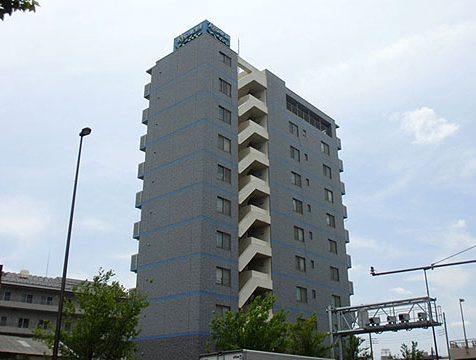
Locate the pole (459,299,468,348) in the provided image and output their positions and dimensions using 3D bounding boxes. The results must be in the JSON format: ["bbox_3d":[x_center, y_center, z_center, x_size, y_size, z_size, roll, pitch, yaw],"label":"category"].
[{"bbox_3d":[19.227,12.217,47.197,0.650,4.150,0.300,16,-27,-34],"label":"pole"}]

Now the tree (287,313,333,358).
[{"bbox_3d":[4.051,10.926,31.415,3.130,6.740,3.130,0,-22,0],"label":"tree"}]

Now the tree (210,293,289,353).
[{"bbox_3d":[0.593,9.261,27.869,3.930,7.150,3.930,0,-22,0],"label":"tree"}]

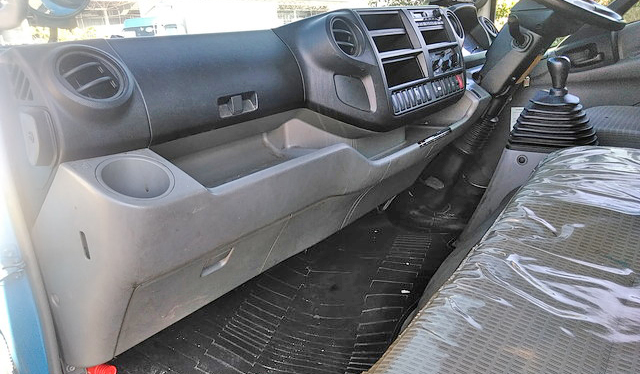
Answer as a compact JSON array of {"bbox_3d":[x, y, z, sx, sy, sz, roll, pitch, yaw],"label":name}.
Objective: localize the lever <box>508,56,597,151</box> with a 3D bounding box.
[{"bbox_3d":[0.510,-0.188,1.086,0.150,0.190,0.145,12,23,36],"label":"lever"}]

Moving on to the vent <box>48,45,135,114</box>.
[{"bbox_3d":[-0.316,-0.140,0.681,0.040,0.107,0.107,-34,-3,37],"label":"vent"}]

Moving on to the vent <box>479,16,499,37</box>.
[{"bbox_3d":[0.598,-0.568,1.797,0.105,0.105,0.040,-21,-9,-44],"label":"vent"}]

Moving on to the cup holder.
[{"bbox_3d":[-0.250,0.014,0.672,0.098,0.070,0.098,36,35,24],"label":"cup holder"}]

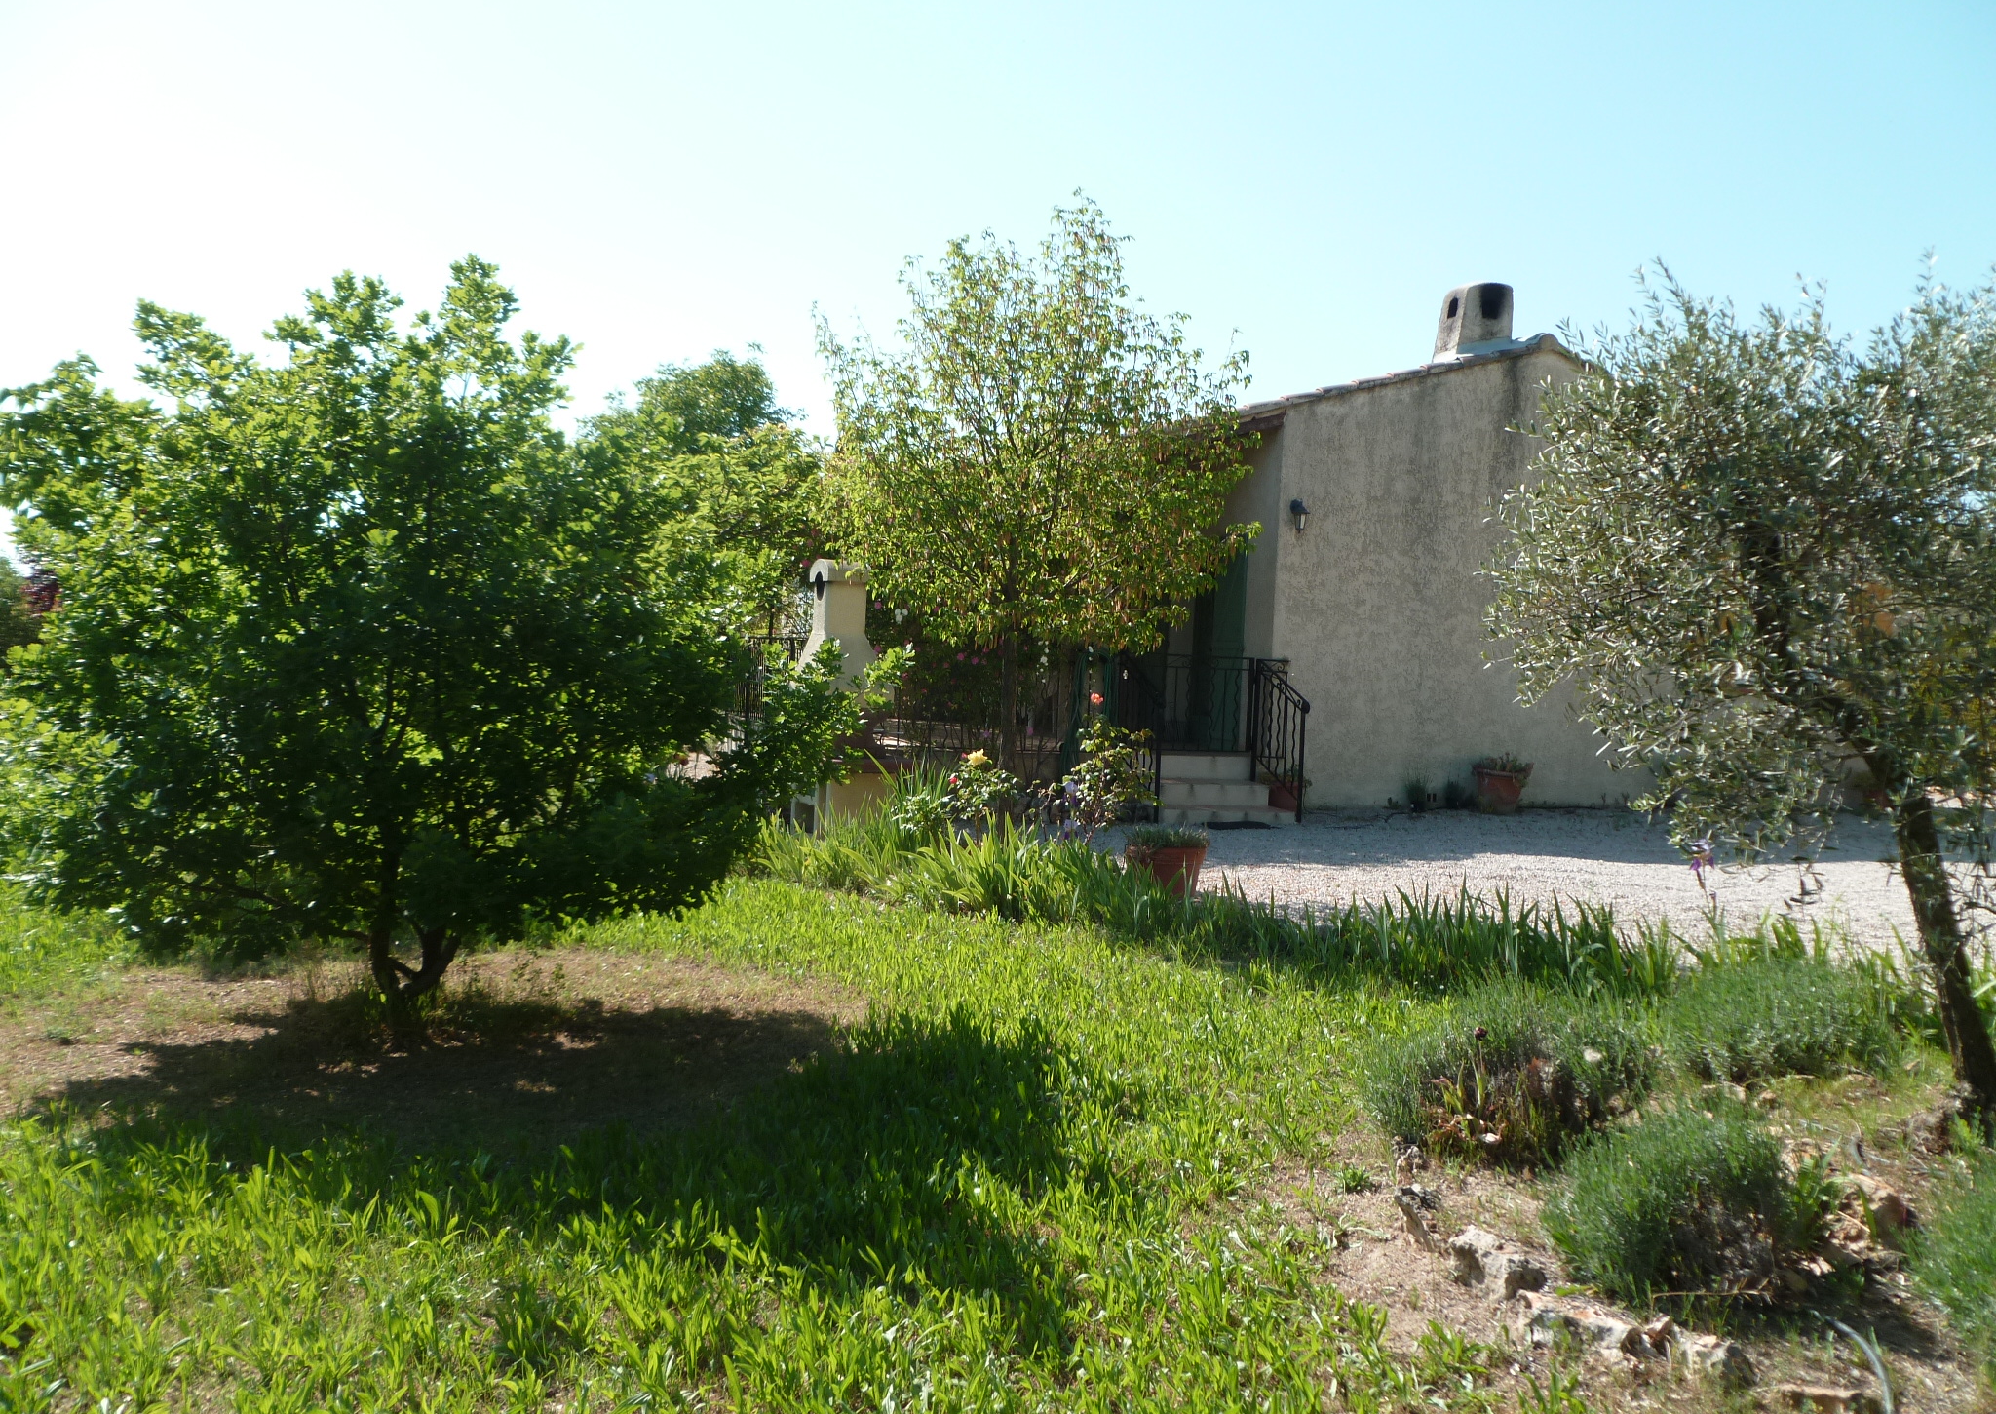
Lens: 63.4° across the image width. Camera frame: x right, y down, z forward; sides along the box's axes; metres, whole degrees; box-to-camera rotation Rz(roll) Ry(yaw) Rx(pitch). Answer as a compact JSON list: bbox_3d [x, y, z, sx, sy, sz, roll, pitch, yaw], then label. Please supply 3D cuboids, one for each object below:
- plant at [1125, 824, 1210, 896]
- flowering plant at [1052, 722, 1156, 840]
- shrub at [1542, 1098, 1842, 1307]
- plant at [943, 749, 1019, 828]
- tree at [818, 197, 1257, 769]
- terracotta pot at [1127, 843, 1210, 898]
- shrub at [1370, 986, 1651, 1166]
[{"bbox_3d":[1.027,0.946,9.800,0.530,0.470,0.510,2,3,6],"label":"plant"},{"bbox_3d":[0.716,0.521,10.900,0.710,0.860,0.650,2,3,4],"label":"flowering plant"},{"bbox_3d":[1.778,1.273,4.150,0.740,0.430,0.700,3,3,24],"label":"shrub"},{"bbox_3d":[-0.123,0.584,11.100,0.530,0.600,0.500,2,3,-1],"label":"plant"},{"bbox_3d":[0.281,-1.371,11.400,3.100,4.500,2.900,2,3,1],"label":"tree"},{"bbox_3d":[1.032,1.008,9.800,0.480,0.350,0.480,2,3,6],"label":"terracotta pot"},{"bbox_3d":[1.656,1.184,5.250,0.940,0.470,0.850,3,3,18],"label":"shrub"}]

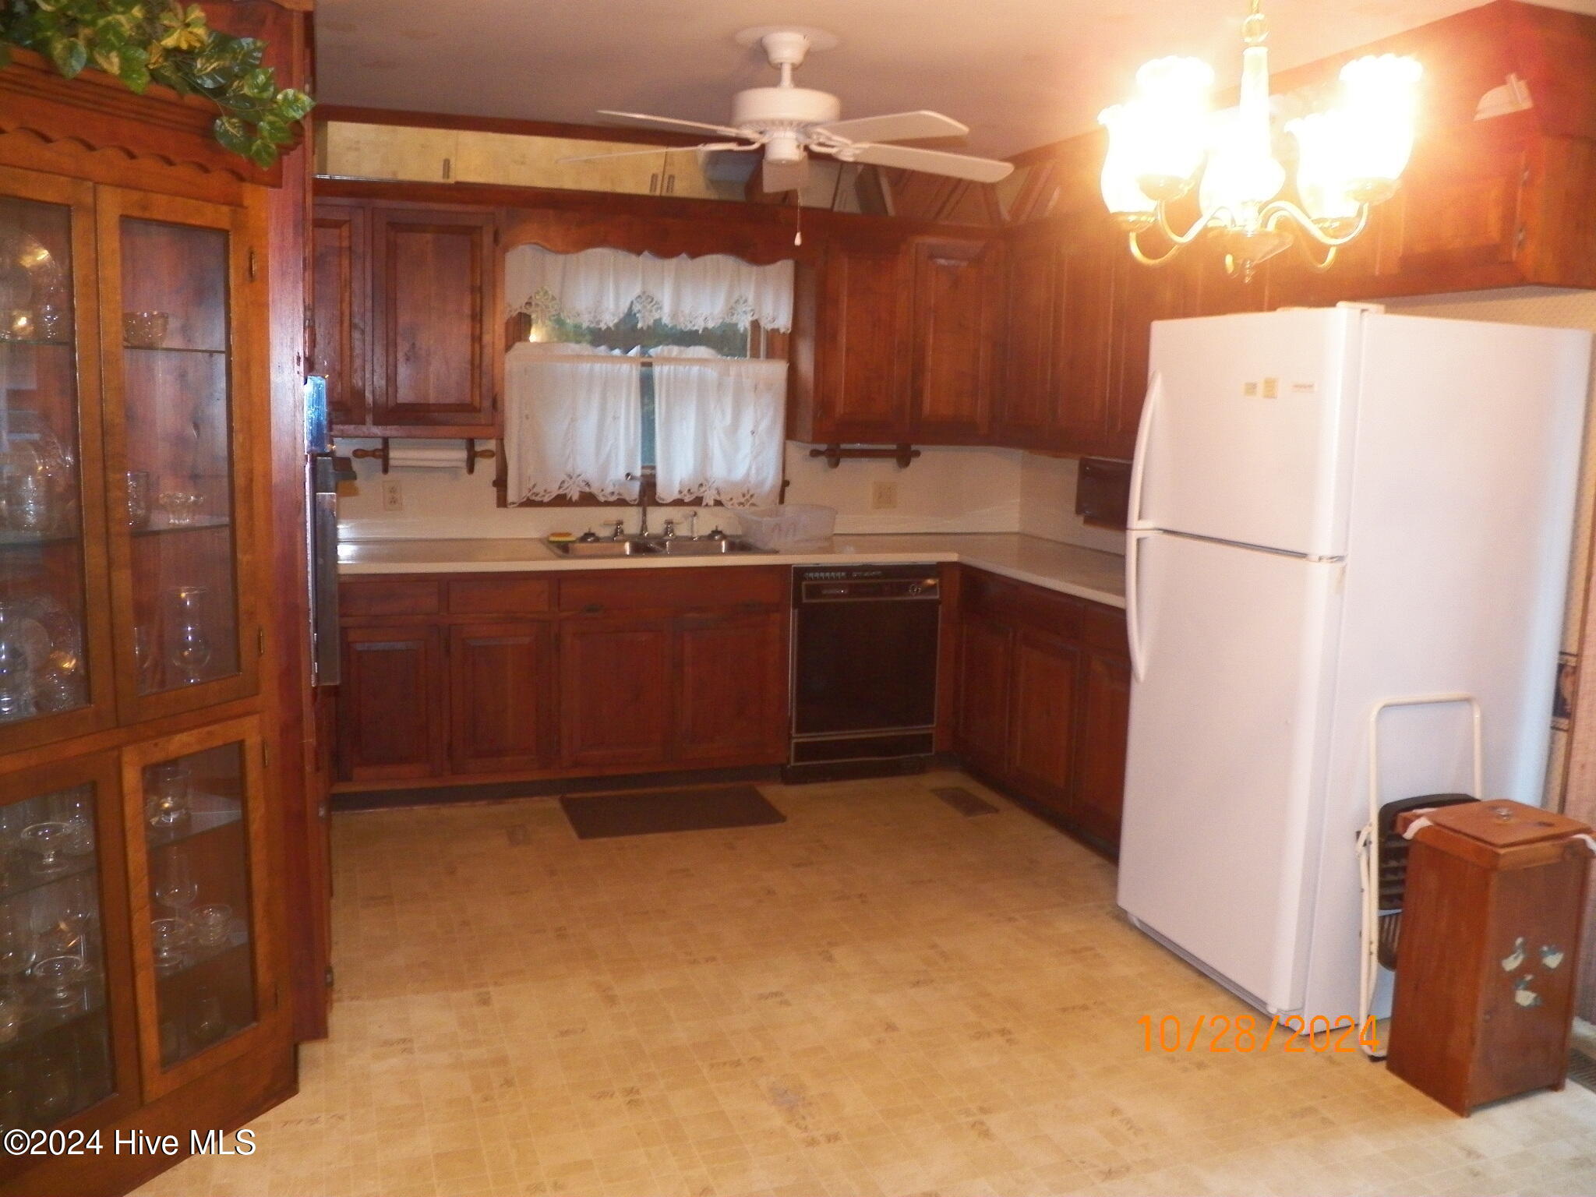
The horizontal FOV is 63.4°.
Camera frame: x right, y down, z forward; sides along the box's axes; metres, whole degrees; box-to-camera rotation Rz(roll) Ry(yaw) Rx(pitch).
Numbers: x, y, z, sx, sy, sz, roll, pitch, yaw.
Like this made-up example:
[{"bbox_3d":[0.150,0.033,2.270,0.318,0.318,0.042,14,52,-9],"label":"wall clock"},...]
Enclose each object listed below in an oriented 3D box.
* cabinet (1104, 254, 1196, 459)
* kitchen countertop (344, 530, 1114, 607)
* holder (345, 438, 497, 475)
[{"bbox_3d":[1.329,-0.879,4.393,0.319,0.813,0.519,-2,9,-19],"label":"cabinet"},{"bbox_3d":[-0.083,-0.087,4.436,3.004,0.039,2.060,-2,9,-19],"label":"kitchen countertop"},{"bbox_3d":[-1.391,-0.531,4.798,0.512,0.132,0.127,-2,9,-19],"label":"holder"}]

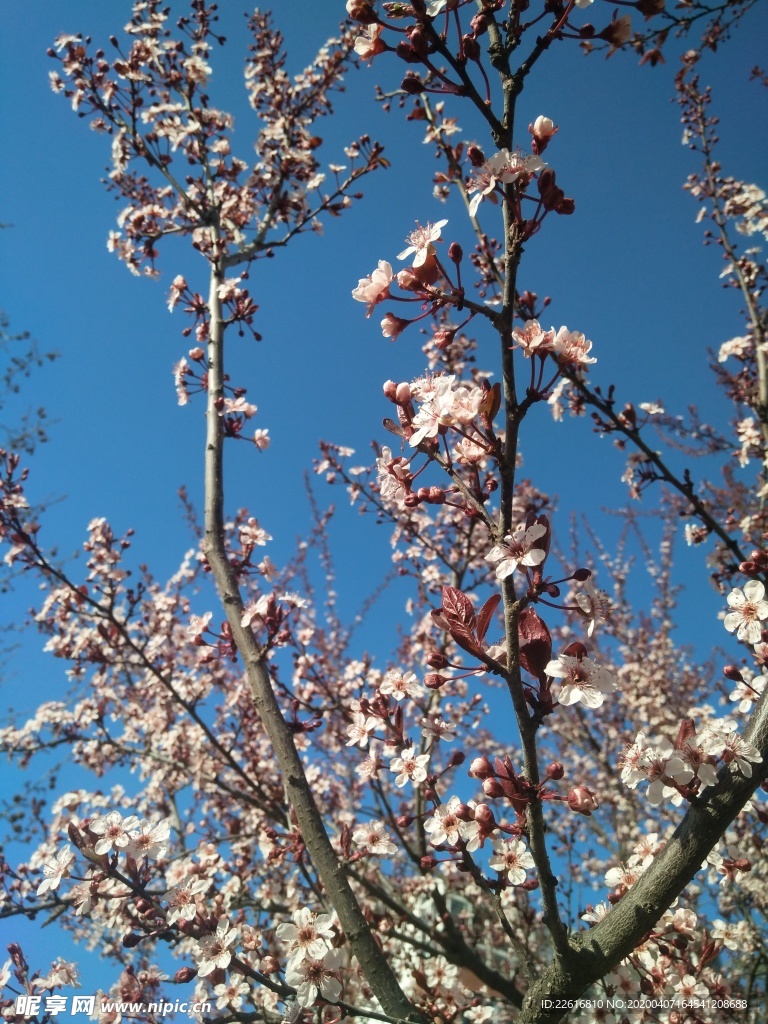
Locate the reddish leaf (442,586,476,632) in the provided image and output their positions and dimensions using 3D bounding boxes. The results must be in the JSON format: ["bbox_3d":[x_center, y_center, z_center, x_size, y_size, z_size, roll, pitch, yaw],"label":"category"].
[{"bbox_3d":[0.040,0.052,0.330,0.016,0.026,0.006,-30,6,1],"label":"reddish leaf"}]

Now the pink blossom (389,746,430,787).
[{"bbox_3d":[0.015,0.145,0.355,0.024,0.023,0.010,0,-6,-3],"label":"pink blossom"}]

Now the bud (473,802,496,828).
[{"bbox_3d":[0.054,0.164,0.335,0.011,0.011,0.013,-38,-66,-10],"label":"bud"}]

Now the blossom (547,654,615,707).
[{"bbox_3d":[0.073,0.062,0.230,0.025,0.024,0.011,0,-34,0],"label":"blossom"}]

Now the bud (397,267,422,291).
[{"bbox_3d":[0.011,-0.100,0.265,0.011,0.009,0.009,26,0,-9],"label":"bud"}]

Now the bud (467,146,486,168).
[{"bbox_3d":[0.038,-0.149,0.260,0.006,0.010,0.006,-30,6,0],"label":"bud"}]

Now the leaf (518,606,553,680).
[{"bbox_3d":[0.058,0.050,0.240,0.015,0.027,0.006,-13,-6,14],"label":"leaf"}]

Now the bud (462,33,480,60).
[{"bbox_3d":[0.037,-0.196,0.262,0.007,0.010,0.007,-21,6,0],"label":"bud"}]

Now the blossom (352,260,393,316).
[{"bbox_3d":[-0.006,-0.115,0.320,0.017,0.023,0.023,47,-44,-7],"label":"blossom"}]

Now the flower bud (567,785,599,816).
[{"bbox_3d":[0.105,0.153,0.330,0.016,0.015,0.015,13,-20,21],"label":"flower bud"}]

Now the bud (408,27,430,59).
[{"bbox_3d":[0.018,-0.242,0.320,0.011,0.015,0.011,-11,6,11],"label":"bud"}]

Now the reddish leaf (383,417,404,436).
[{"bbox_3d":[0.004,-0.037,0.270,0.013,0.004,0.004,36,-68,-6],"label":"reddish leaf"}]

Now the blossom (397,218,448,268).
[{"bbox_3d":[0.019,-0.134,0.310,0.027,0.027,0.015,-20,-58,31],"label":"blossom"}]

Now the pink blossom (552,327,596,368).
[{"bbox_3d":[0.079,-0.068,0.256,0.018,0.018,0.012,14,-57,-22],"label":"pink blossom"}]

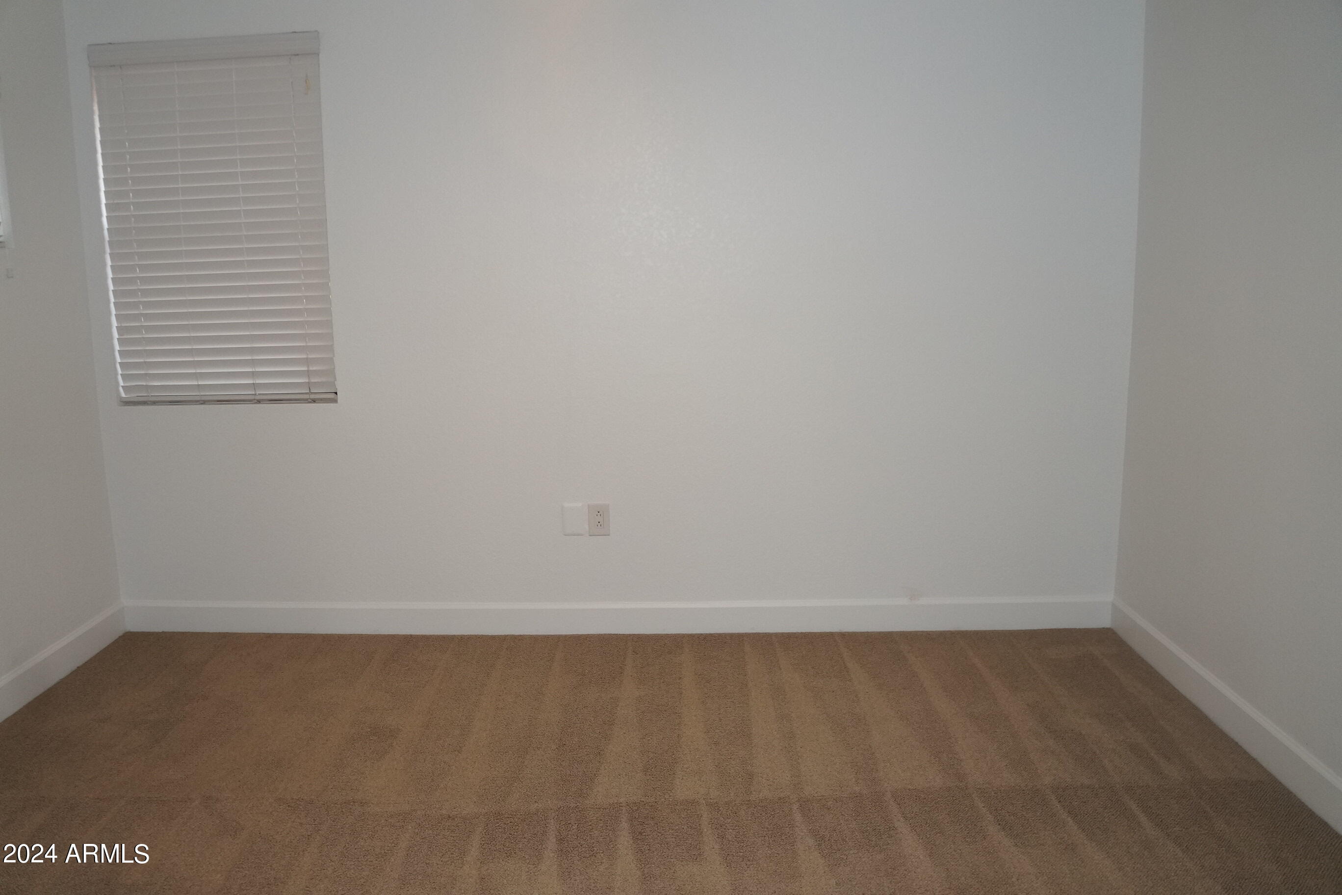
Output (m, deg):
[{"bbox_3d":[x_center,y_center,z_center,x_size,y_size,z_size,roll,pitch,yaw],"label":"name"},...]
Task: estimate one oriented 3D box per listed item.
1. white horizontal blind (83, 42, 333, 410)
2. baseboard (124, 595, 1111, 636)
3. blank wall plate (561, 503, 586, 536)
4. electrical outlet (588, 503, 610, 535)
[{"bbox_3d":[-1.546,-0.749,3.419,0.775,1.216,0.070,-1,10,2],"label":"white horizontal blind"},{"bbox_3d":[-0.215,0.606,3.606,3.550,0.127,0.016,-1,10,2],"label":"baseboard"},{"bbox_3d":[-0.343,0.257,3.553,0.081,0.117,0.009,-1,10,2],"label":"blank wall plate"},{"bbox_3d":[-0.253,0.257,3.550,0.075,0.118,0.009,-1,10,2],"label":"electrical outlet"}]

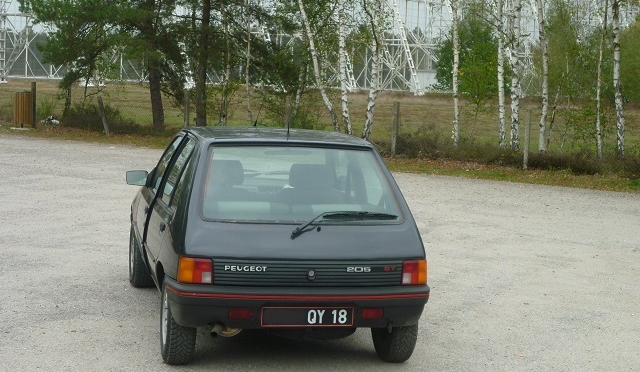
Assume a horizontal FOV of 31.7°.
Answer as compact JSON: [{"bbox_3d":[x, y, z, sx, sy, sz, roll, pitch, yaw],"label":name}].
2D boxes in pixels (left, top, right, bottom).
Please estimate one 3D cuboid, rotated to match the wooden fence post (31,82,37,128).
[{"bbox_3d":[-8.150,-2.302,32.240,0.135,1.306,0.135,1,5,-14],"label":"wooden fence post"}]

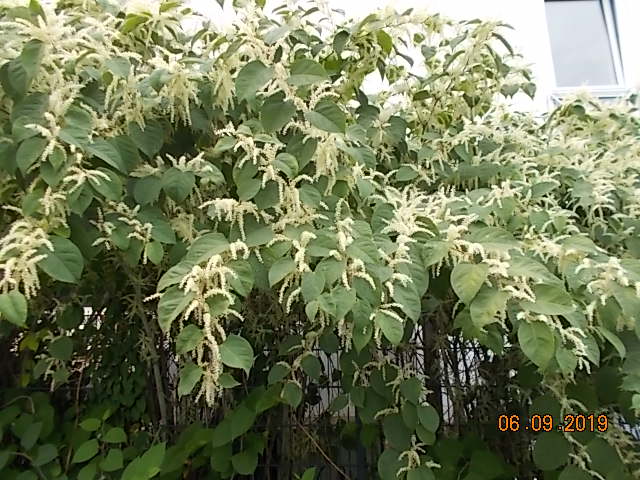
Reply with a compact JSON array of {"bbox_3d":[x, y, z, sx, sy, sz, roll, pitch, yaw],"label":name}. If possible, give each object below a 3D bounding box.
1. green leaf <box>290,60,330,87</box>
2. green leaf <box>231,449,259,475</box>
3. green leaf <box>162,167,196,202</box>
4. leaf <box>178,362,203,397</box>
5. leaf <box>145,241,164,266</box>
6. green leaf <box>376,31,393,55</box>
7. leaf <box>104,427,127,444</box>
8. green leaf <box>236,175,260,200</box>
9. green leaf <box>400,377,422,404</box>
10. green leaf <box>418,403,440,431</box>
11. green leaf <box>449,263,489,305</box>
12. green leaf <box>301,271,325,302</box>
[{"bbox_3d":[-0.055,-0.801,2.300,0.182,0.149,0.030,3,-16,-1],"label":"green leaf"},{"bbox_3d":[-0.361,1.060,2.300,0.128,0.119,0.025,4,-35,-7],"label":"green leaf"},{"bbox_3d":[-0.570,-0.225,1.950,0.138,0.150,0.033,0,-16,-18],"label":"green leaf"},{"bbox_3d":[-0.498,0.537,1.850,0.083,0.136,0.030,27,-33,8],"label":"leaf"},{"bbox_3d":[-0.637,0.048,1.850,0.070,0.098,0.021,-12,-19,-25],"label":"leaf"},{"bbox_3d":[0.335,-1.027,2.500,0.074,0.151,0.033,-21,-10,5],"label":"green leaf"},{"bbox_3d":[-0.791,0.752,1.850,0.092,0.080,0.030,0,-50,-29],"label":"leaf"},{"bbox_3d":[-0.264,-0.191,1.750,0.091,0.102,0.030,9,-10,-8],"label":"green leaf"},{"bbox_3d":[0.371,0.611,1.950,0.085,0.116,0.030,-9,-30,6],"label":"green leaf"},{"bbox_3d":[0.485,0.798,2.150,0.095,0.129,0.030,-22,-30,-6],"label":"green leaf"},{"bbox_3d":[0.482,0.140,1.550,0.119,0.144,0.030,5,-23,21],"label":"green leaf"},{"bbox_3d":[-0.031,0.194,2.000,0.096,0.149,0.030,4,-32,2],"label":"green leaf"}]

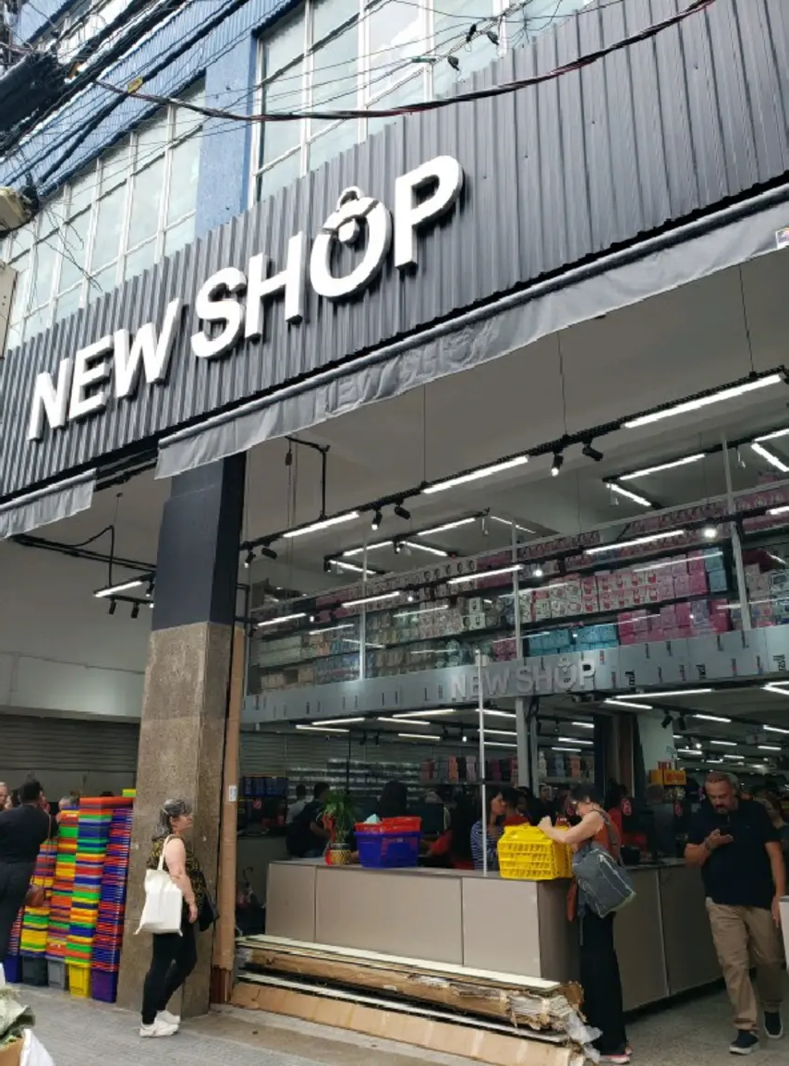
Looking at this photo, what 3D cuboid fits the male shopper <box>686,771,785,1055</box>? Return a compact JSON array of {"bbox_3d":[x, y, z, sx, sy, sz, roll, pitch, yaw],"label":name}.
[{"bbox_3d":[2.458,2.629,5.695,0.640,1.750,0.480,-11,-22,30],"label":"male shopper"}]

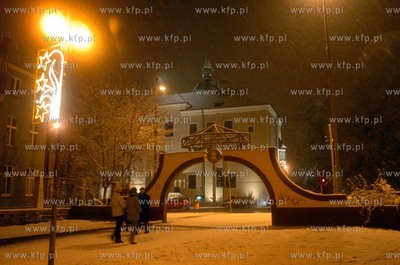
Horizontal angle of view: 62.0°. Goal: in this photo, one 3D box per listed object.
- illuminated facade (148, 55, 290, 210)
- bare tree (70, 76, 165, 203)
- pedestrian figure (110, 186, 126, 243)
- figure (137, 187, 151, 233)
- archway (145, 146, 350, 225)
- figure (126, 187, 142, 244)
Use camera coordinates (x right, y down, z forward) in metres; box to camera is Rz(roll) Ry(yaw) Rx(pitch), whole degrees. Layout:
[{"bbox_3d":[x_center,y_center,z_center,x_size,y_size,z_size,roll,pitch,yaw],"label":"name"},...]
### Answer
[{"bbox_3d":[2.126,-0.447,44.908,16.500,19.150,13.000,-3,-10,18],"label":"illuminated facade"},{"bbox_3d":[-5.233,0.727,21.173,5.600,8.960,5.200,0,-10,0],"label":"bare tree"},{"bbox_3d":[-2.571,2.644,10.737,0.510,1.710,0.380,-5,-11,30],"label":"pedestrian figure"},{"bbox_3d":[-2.131,2.997,12.836,0.510,1.710,0.380,-5,-11,30],"label":"figure"},{"bbox_3d":[1.820,2.637,16.087,9.720,3.500,0.600,-3,-10,18],"label":"archway"},{"bbox_3d":[-2.029,2.617,10.545,0.510,1.700,0.380,-5,-11,30],"label":"figure"}]

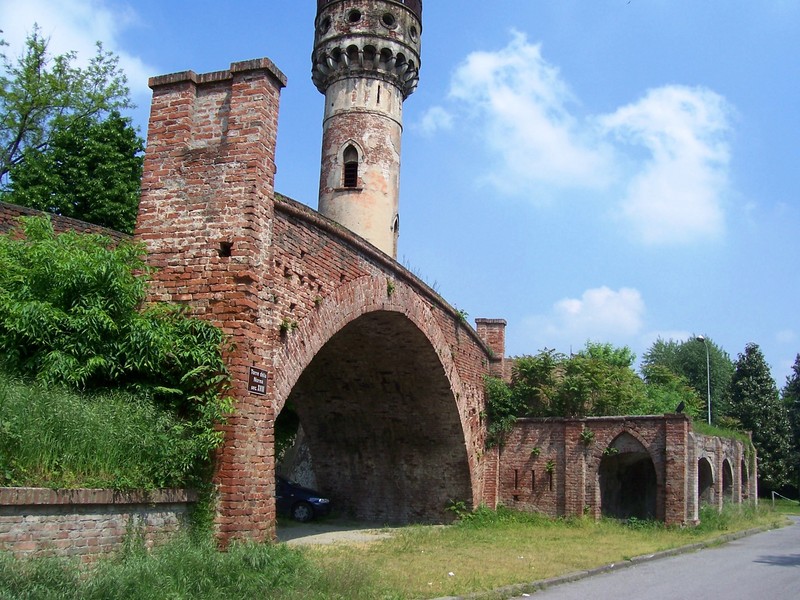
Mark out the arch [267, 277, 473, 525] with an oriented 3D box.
[{"bbox_3d":[-2.067,2.479,17.803,4.600,5.450,12.800,-1,-12,20],"label":"arch"}]

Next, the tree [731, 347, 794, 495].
[{"bbox_3d":[23.780,7.836,51.967,4.200,10.100,4.200,-2,-12,24],"label":"tree"}]

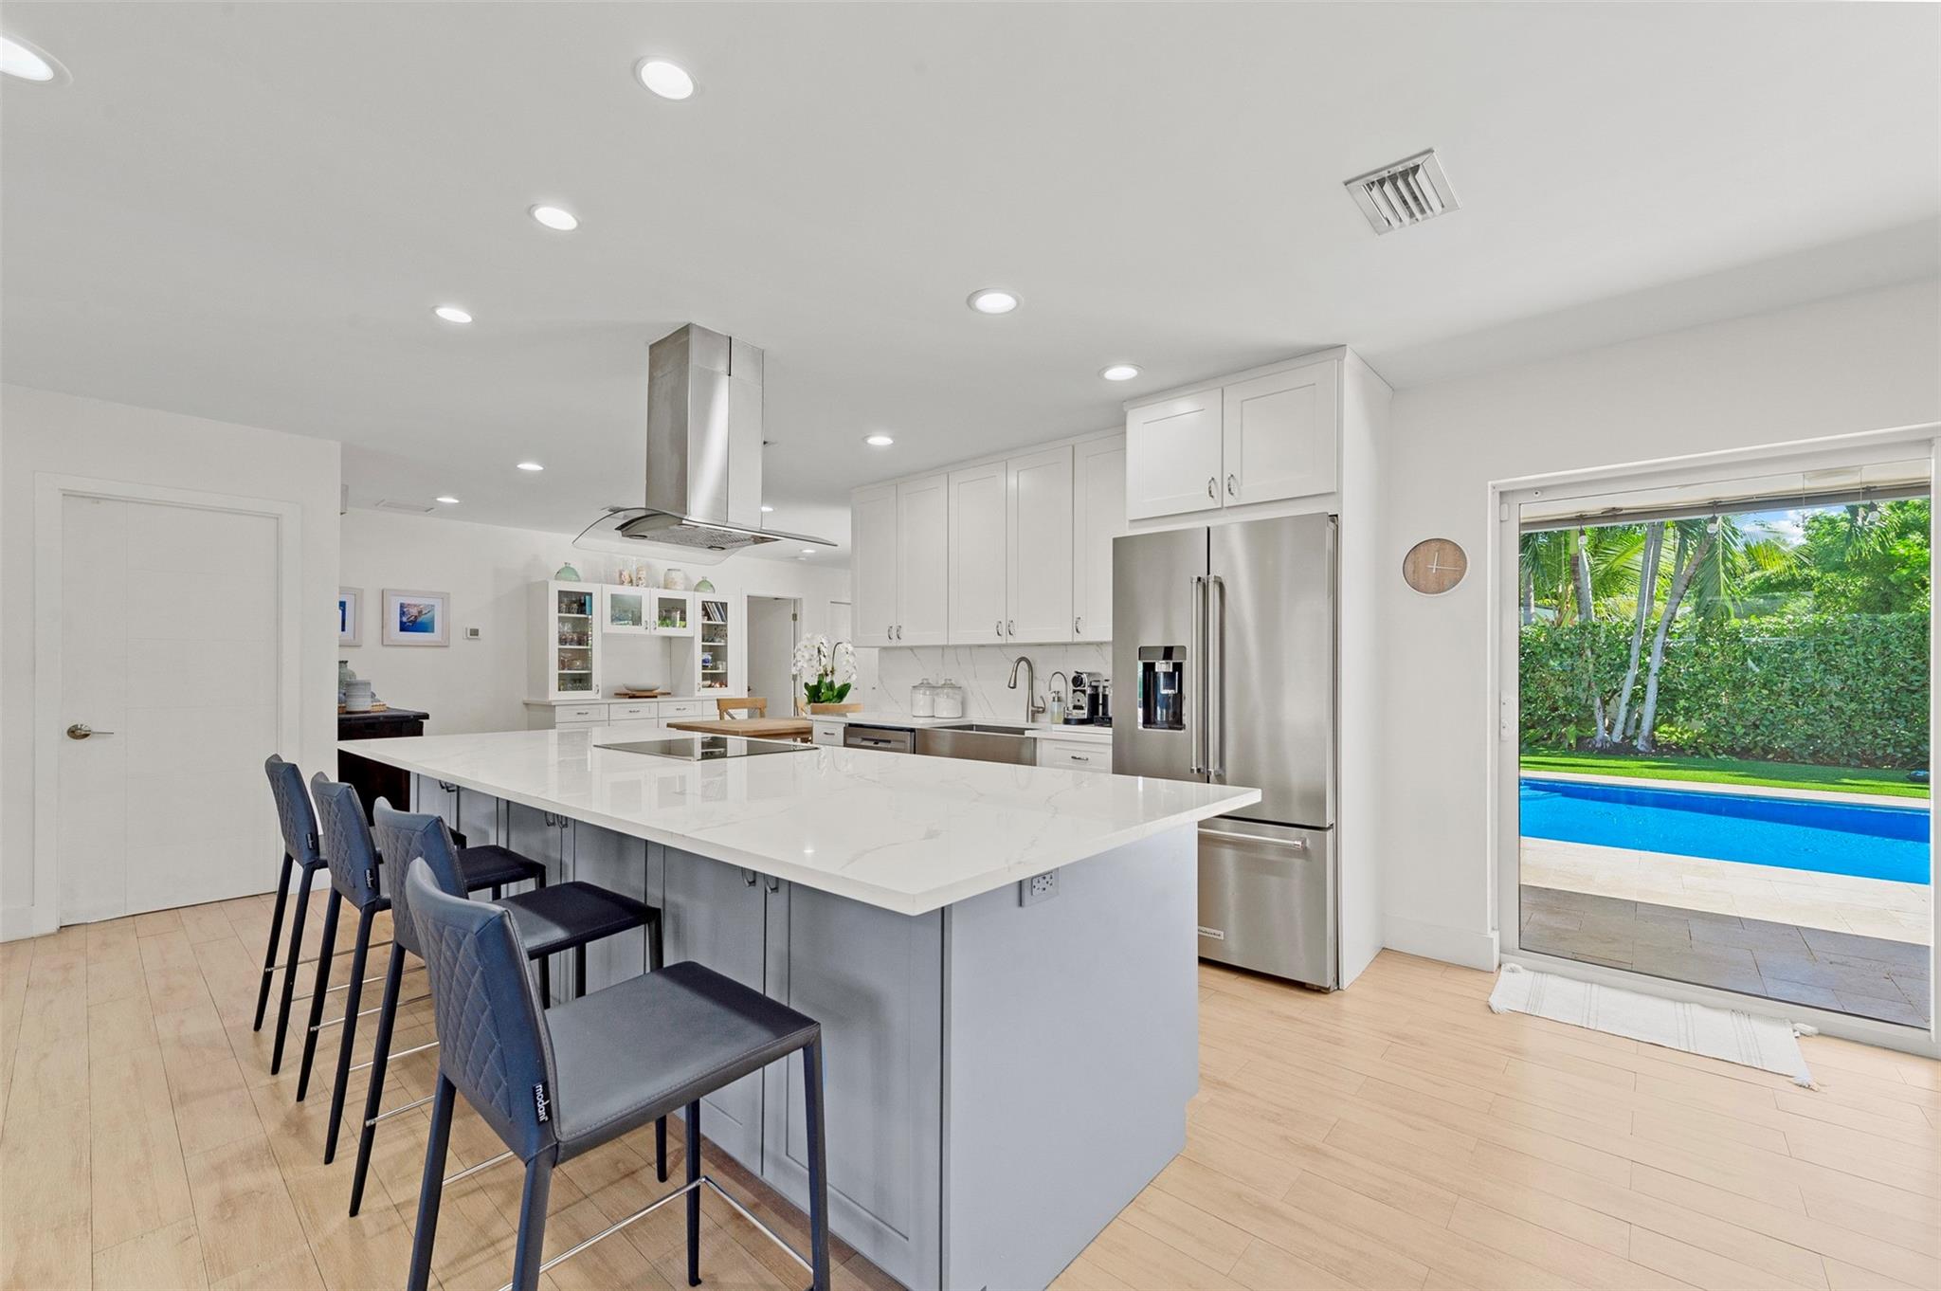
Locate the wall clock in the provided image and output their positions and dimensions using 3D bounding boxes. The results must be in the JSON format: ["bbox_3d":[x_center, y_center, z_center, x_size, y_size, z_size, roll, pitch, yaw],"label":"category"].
[{"bbox_3d":[1.972,-0.336,3.208,0.237,0.237,0.040,-1,-2,40],"label":"wall clock"}]

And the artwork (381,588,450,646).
[{"bbox_3d":[-4.686,-0.223,6.390,0.030,0.470,0.468,-1,-2,40],"label":"artwork"}]

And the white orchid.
[{"bbox_3d":[-0.976,0.162,5.030,0.360,0.490,0.330,-1,-2,41],"label":"white orchid"}]

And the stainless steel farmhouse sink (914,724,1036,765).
[{"bbox_3d":[0.154,0.587,4.207,0.847,0.250,0.510,-1,-2,40],"label":"stainless steel farmhouse sink"}]

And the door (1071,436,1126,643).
[{"bbox_3d":[0.714,-0.542,3.853,0.432,1.050,0.025,-1,-2,40],"label":"door"}]

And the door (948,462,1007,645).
[{"bbox_3d":[0.042,-0.533,4.463,0.433,1.049,0.025,-1,-2,40],"label":"door"}]

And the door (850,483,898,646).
[{"bbox_3d":[-0.650,-0.526,5.075,0.464,1.076,0.030,-1,-2,41],"label":"door"}]

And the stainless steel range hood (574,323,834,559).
[{"bbox_3d":[-1.021,-0.764,2.916,0.860,0.789,0.660,-1,-2,40],"label":"stainless steel range hood"}]

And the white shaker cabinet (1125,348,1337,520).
[{"bbox_3d":[1.265,-0.845,3.400,0.936,0.560,0.610,-1,-2,41],"label":"white shaker cabinet"}]

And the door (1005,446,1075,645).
[{"bbox_3d":[0.378,-0.536,4.167,0.455,1.054,0.030,-1,-2,41],"label":"door"}]

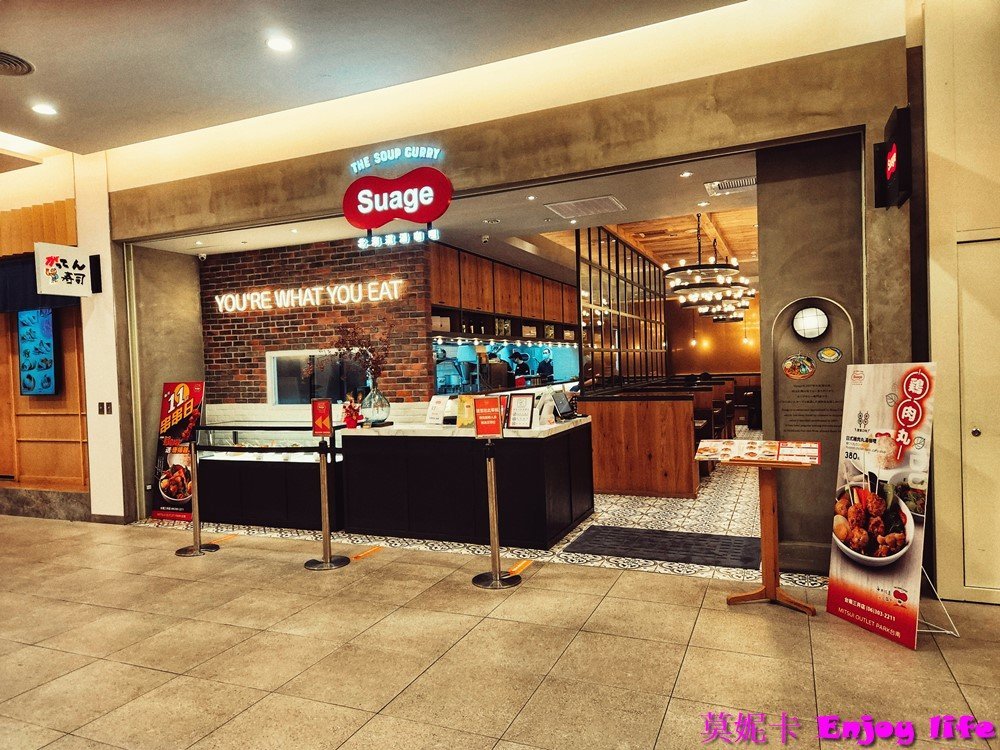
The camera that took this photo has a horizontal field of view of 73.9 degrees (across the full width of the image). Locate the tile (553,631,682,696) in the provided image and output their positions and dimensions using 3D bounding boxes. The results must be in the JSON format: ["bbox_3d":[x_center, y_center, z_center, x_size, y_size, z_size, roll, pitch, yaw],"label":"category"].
[{"bbox_3d":[0.625,1.471,3.414,0.600,0.010,0.600,-2,1,23],"label":"tile"}]

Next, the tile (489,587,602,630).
[{"bbox_3d":[0.315,1.489,4.237,0.600,0.015,0.600,-1,1,23],"label":"tile"}]

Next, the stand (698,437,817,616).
[{"bbox_3d":[1.655,0.931,4.238,0.730,1.010,0.400,-2,1,23],"label":"stand"}]

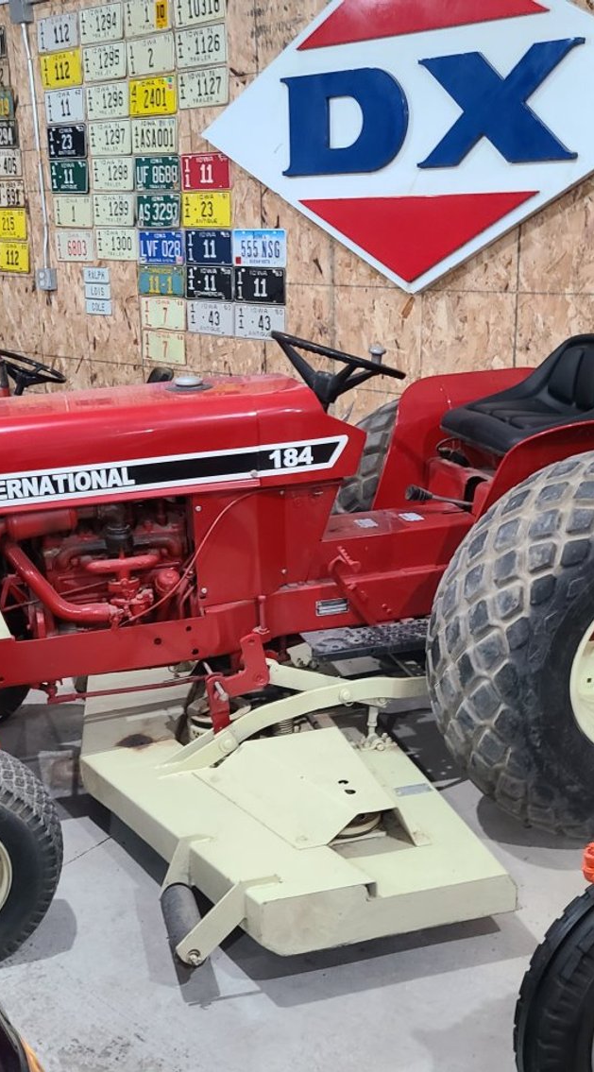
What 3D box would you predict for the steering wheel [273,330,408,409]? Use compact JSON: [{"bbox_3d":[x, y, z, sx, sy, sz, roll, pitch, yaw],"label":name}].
[{"bbox_3d":[0.099,-0.450,2.841,0.380,0.165,0.380,19,9,-3],"label":"steering wheel"}]

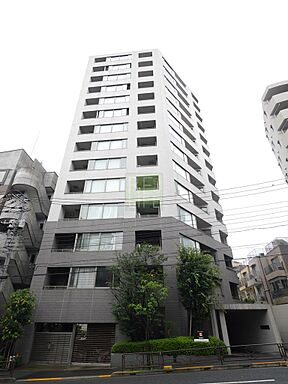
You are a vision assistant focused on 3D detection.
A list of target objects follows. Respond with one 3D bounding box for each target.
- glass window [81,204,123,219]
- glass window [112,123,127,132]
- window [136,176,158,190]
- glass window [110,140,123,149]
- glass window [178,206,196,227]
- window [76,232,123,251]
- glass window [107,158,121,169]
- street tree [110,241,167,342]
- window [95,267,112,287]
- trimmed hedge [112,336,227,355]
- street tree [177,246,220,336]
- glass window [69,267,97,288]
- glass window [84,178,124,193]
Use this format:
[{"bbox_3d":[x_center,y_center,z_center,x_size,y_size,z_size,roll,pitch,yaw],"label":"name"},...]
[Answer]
[{"bbox_3d":[-4.196,1.950,21.777,4.126,1.610,0.120,-3,-33,4],"label":"glass window"},{"bbox_3d":[-3.093,-8.080,28.139,1.941,1.548,0.120,-3,-33,4],"label":"glass window"},{"bbox_3d":[0.431,-0.770,22.970,2.287,1.647,0.150,-3,-34,4],"label":"window"},{"bbox_3d":[-3.293,-5.603,26.560,1.458,1.411,0.120,-3,-33,4],"label":"glass window"},{"bbox_3d":[4.490,2.706,23.017,0.150,1.647,3.325,-28,-43,34],"label":"glass window"},{"bbox_3d":[-4.096,4.520,20.106,4.338,1.748,0.120,-3,-33,4],"label":"window"},{"bbox_3d":[-3.308,-3.138,24.969,1.430,1.437,0.120,-3,-33,4],"label":"glass window"},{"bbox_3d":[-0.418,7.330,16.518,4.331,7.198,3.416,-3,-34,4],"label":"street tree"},{"bbox_3d":[-3.259,7.043,18.387,1.443,1.624,0.120,-3,-33,4],"label":"window"},{"bbox_3d":[1.546,10.215,14.815,7.473,0.915,1.098,-3,-34,4],"label":"trimmed hedge"},{"bbox_3d":[4.287,7.414,16.798,3.233,7.259,2.989,-3,-34,4],"label":"street tree"},{"bbox_3d":[-5.099,7.166,18.504,2.302,1.647,0.120,-3,-33,4],"label":"glass window"},{"bbox_3d":[-4.091,-0.582,23.595,4.392,1.677,0.150,-3,-34,4],"label":"glass window"}]

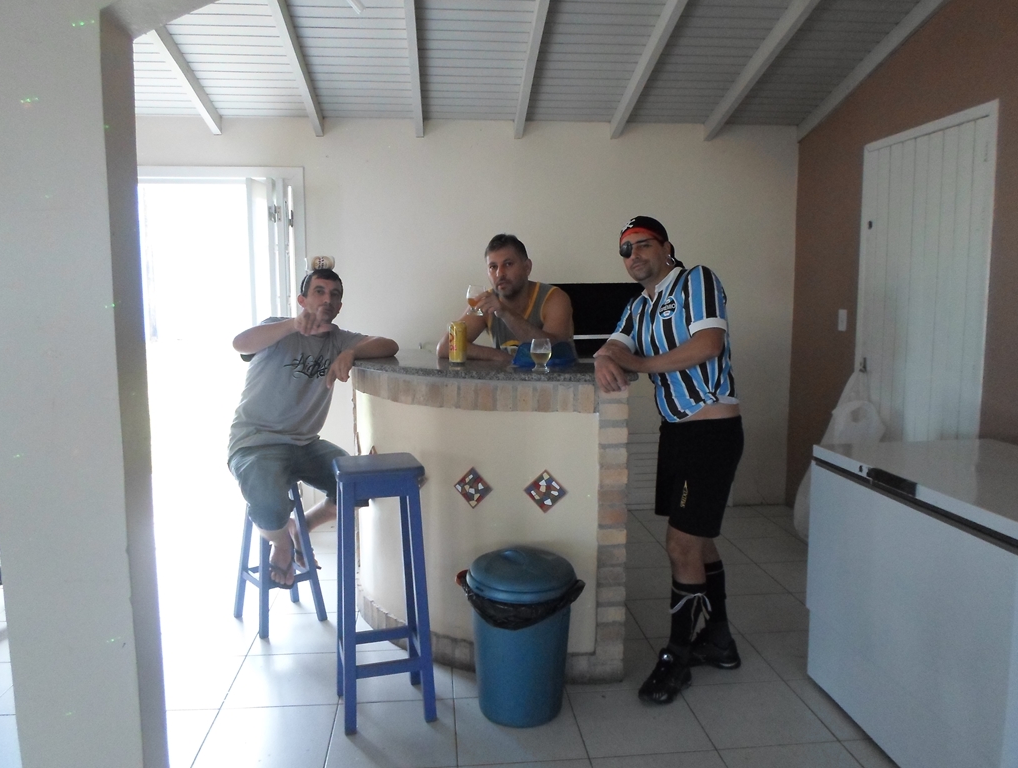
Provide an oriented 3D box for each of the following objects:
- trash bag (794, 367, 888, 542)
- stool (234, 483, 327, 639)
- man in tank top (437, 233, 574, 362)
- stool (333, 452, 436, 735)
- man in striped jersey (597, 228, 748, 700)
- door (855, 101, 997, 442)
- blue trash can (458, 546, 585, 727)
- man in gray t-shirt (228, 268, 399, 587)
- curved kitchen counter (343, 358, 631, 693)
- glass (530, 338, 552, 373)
[{"bbox_3d":[1.798,0.404,4.126,0.400,0.930,0.600,0,6,-6],"label":"trash bag"},{"bbox_3d":[-1.002,0.721,3.211,0.300,0.630,0.300,-5,8,-38],"label":"stool"},{"bbox_3d":[-0.025,0.157,3.487,0.620,1.690,0.550,0,6,1],"label":"man in tank top"},{"bbox_3d":[-0.432,0.687,2.499,0.295,0.860,0.285,-2,7,-17],"label":"stool"},{"bbox_3d":[0.569,0.262,2.628,0.500,1.680,0.530,6,8,40],"label":"man in striped jersey"},{"bbox_3d":[2.040,-0.142,3.750,0.080,2.240,0.980,0,6,-6],"label":"door"},{"bbox_3d":[0.041,0.835,2.552,0.410,0.560,0.390,0,6,0],"label":"blue trash can"},{"bbox_3d":[-0.827,0.171,3.110,0.700,1.310,0.680,-2,7,-20],"label":"man in gray t-shirt"},{"bbox_3d":[-0.148,0.472,3.143,1.100,1.145,1.120,0,6,-6],"label":"curved kitchen counter"},{"bbox_3d":[0.117,-0.106,2.667,0.076,0.116,0.076,0,6,-6],"label":"glass"}]

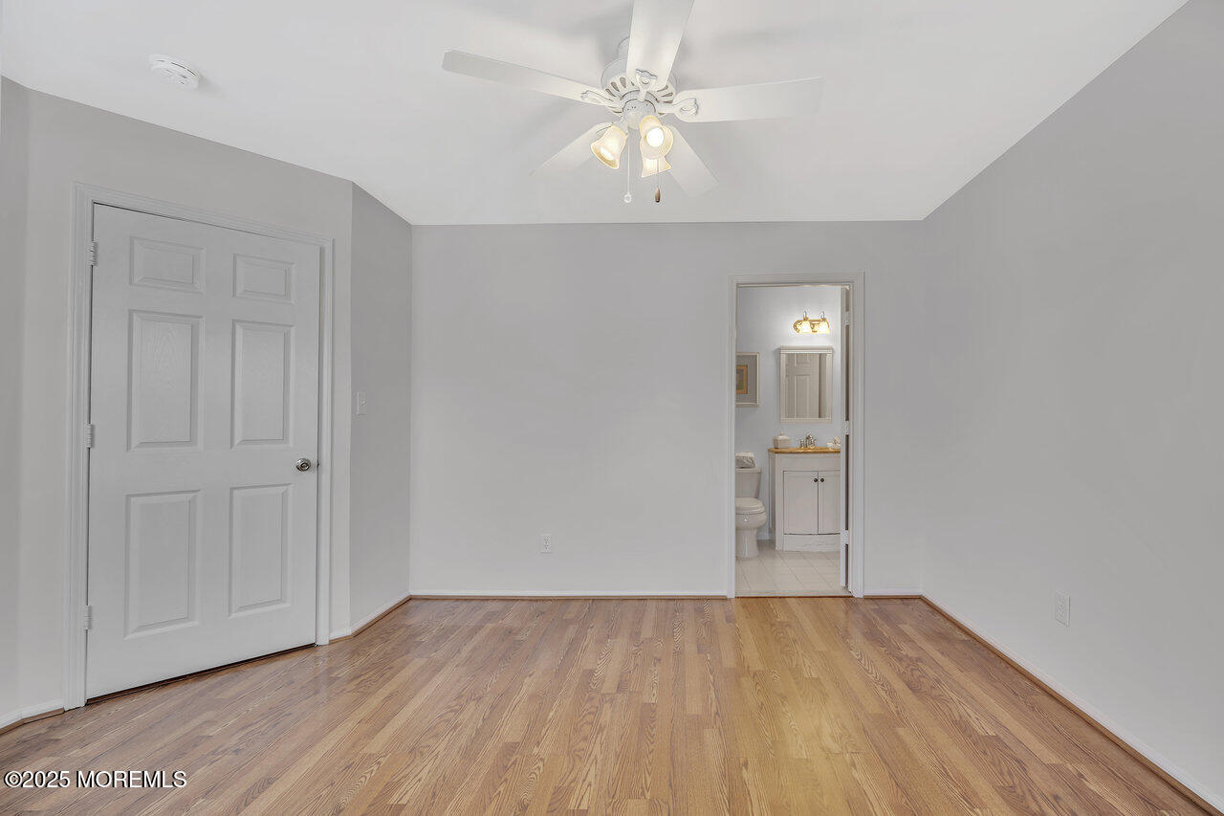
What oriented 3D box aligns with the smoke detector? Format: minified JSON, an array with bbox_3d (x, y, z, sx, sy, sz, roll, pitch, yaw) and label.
[{"bbox_3d":[-1.583,-1.211,1.722,0.138,0.040,0.138,0,-1,0],"label":"smoke detector"}]

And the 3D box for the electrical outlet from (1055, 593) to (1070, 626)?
[{"bbox_3d":[1.846,0.825,1.955,0.008,0.115,0.070,0,-1,8],"label":"electrical outlet"}]

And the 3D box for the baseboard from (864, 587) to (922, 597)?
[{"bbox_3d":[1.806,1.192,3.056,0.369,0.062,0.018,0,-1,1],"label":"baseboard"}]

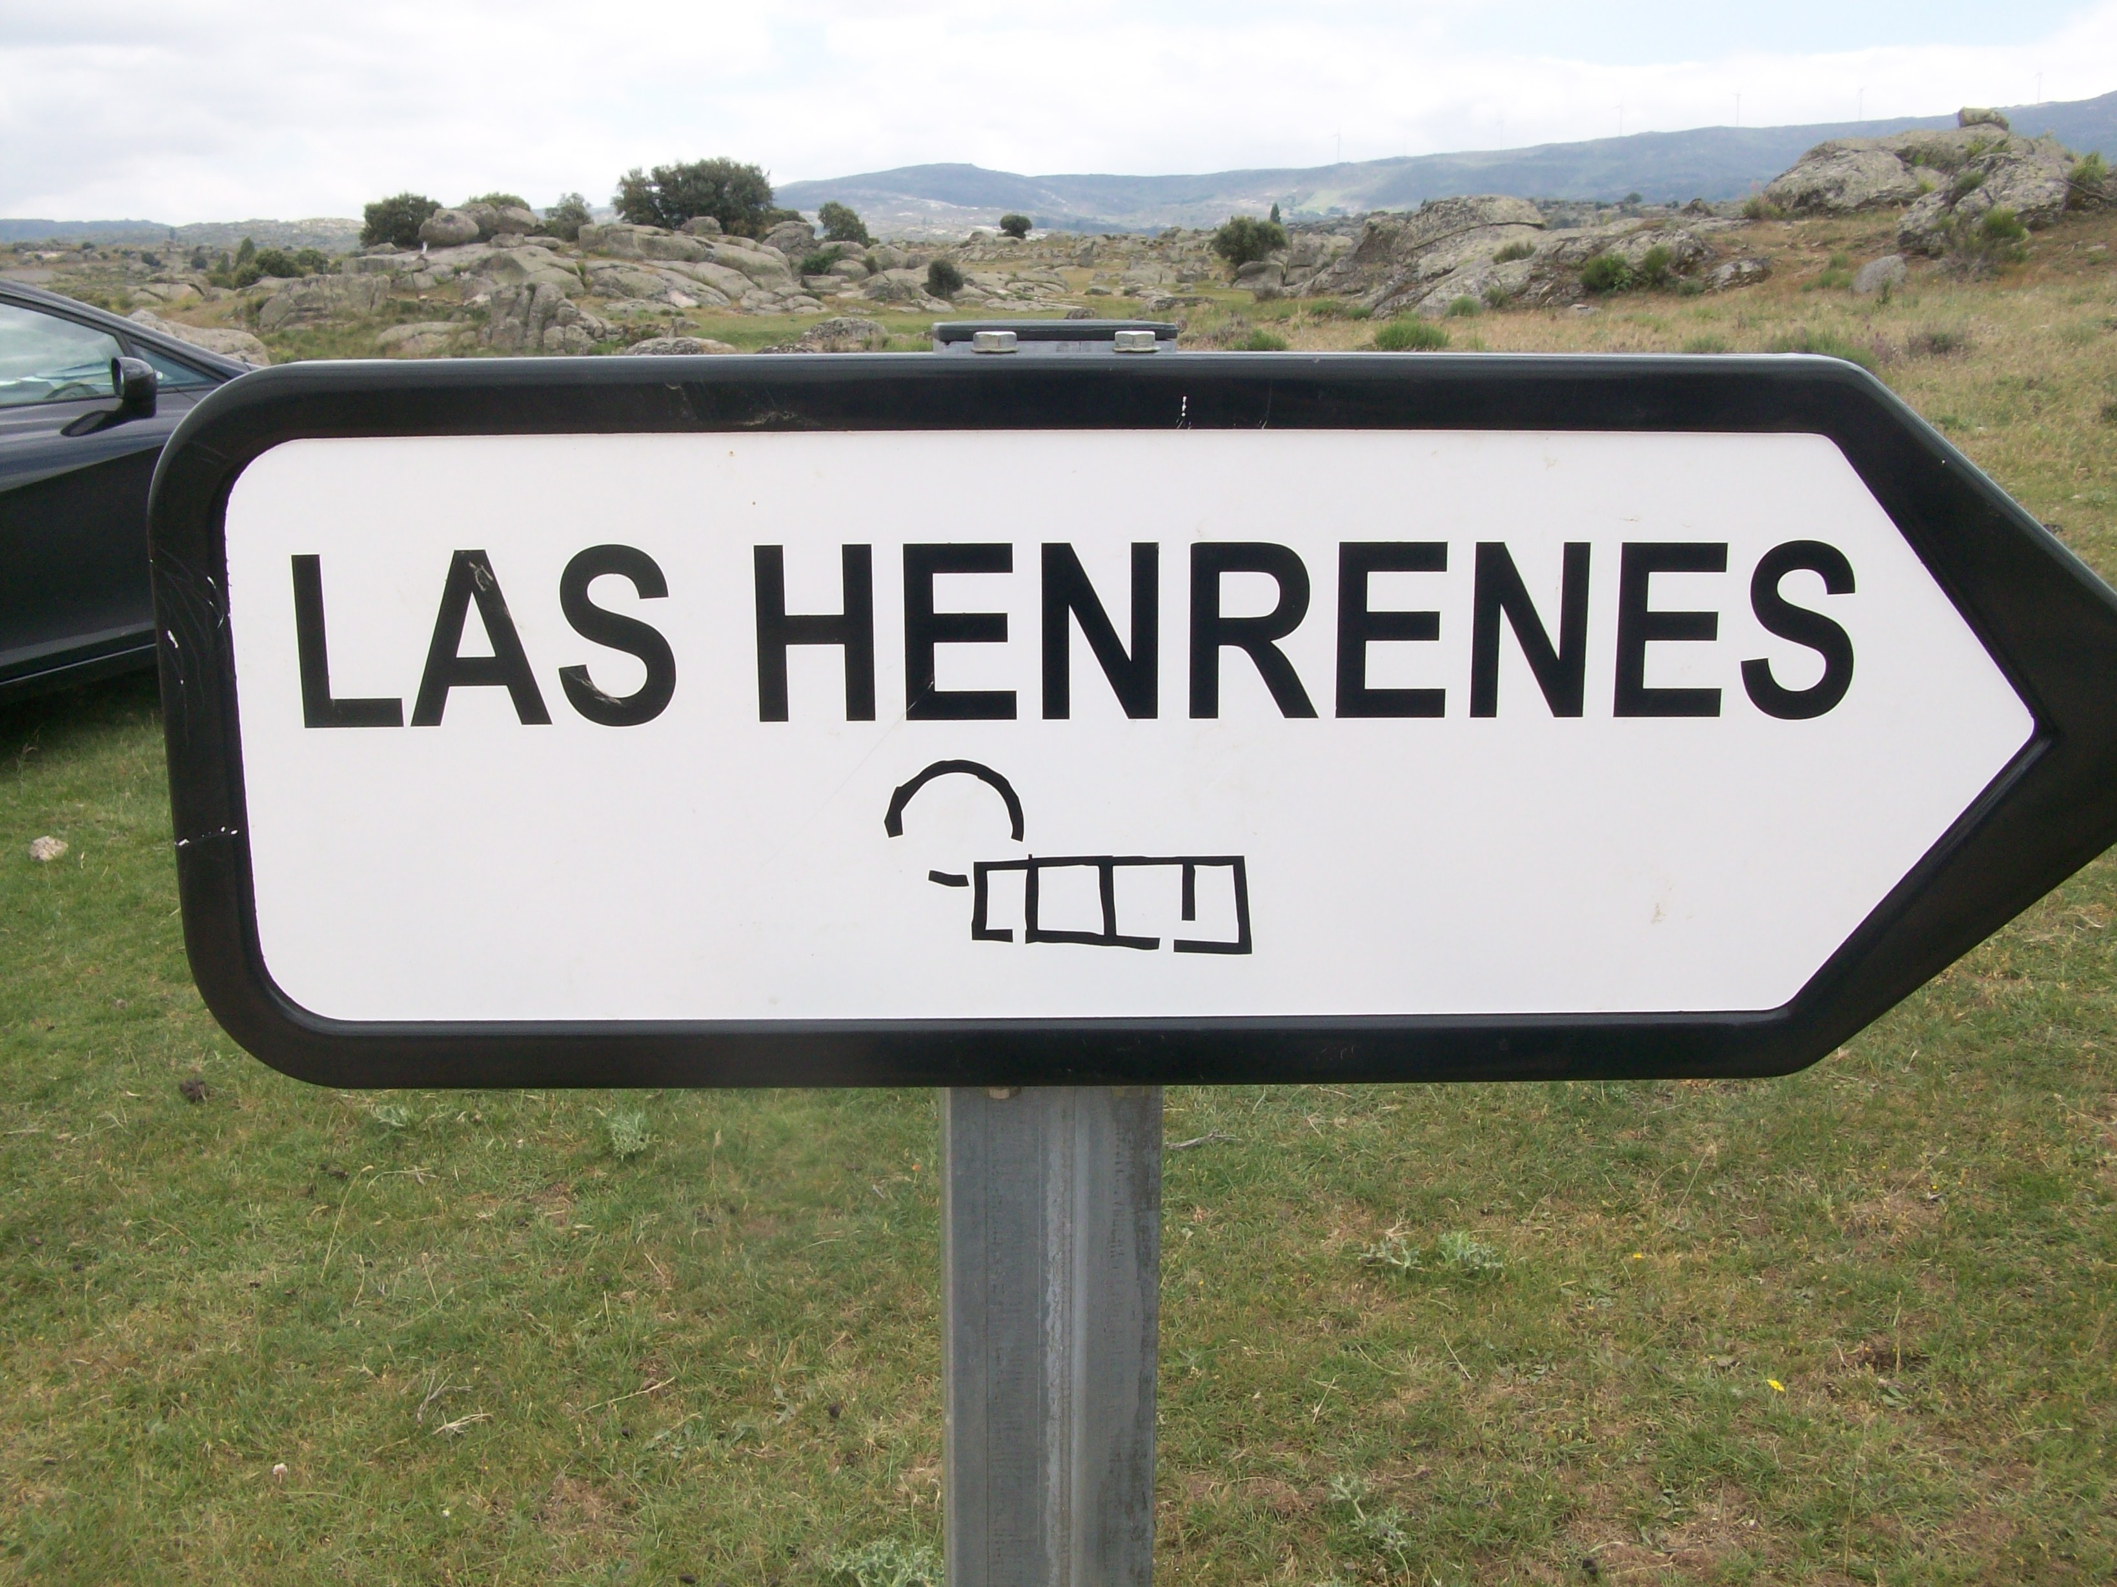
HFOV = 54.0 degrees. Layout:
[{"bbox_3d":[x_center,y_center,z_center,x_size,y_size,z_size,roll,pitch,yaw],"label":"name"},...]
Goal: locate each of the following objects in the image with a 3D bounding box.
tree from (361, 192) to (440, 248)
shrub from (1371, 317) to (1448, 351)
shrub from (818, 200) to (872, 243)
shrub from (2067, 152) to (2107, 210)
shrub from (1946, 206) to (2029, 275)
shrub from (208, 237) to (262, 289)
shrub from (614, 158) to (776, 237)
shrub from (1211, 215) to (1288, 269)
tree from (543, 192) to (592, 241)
[{"bbox_3d":[-17.767,-15.485,56.263,2.097,1.597,1.888,-5,16,-16],"label":"tree"},{"bbox_3d":[4.080,-5.325,24.083,0.888,0.393,0.799,2,15,9],"label":"shrub"},{"bbox_3d":[-7.317,-19.408,71.034,1.799,1.635,1.619,-1,15,-5],"label":"shrub"},{"bbox_3d":[12.451,-7.395,25.126,0.451,0.672,0.406,7,17,24],"label":"shrub"},{"bbox_3d":[10.693,-6.357,23.963,0.927,0.810,0.835,6,16,22],"label":"shrub"},{"bbox_3d":[-24.368,-15.682,61.516,1.507,1.517,1.357,-6,16,-20],"label":"shrub"},{"bbox_3d":[-11.429,-18.588,65.459,5.026,2.755,3.769,-3,15,-9],"label":"shrub"},{"bbox_3d":[5.662,-16.300,61.630,2.245,1.611,2.021,1,15,5],"label":"shrub"},{"bbox_3d":[-14.829,-17.384,62.983,1.514,1.594,1.363,-3,15,-12],"label":"tree"}]

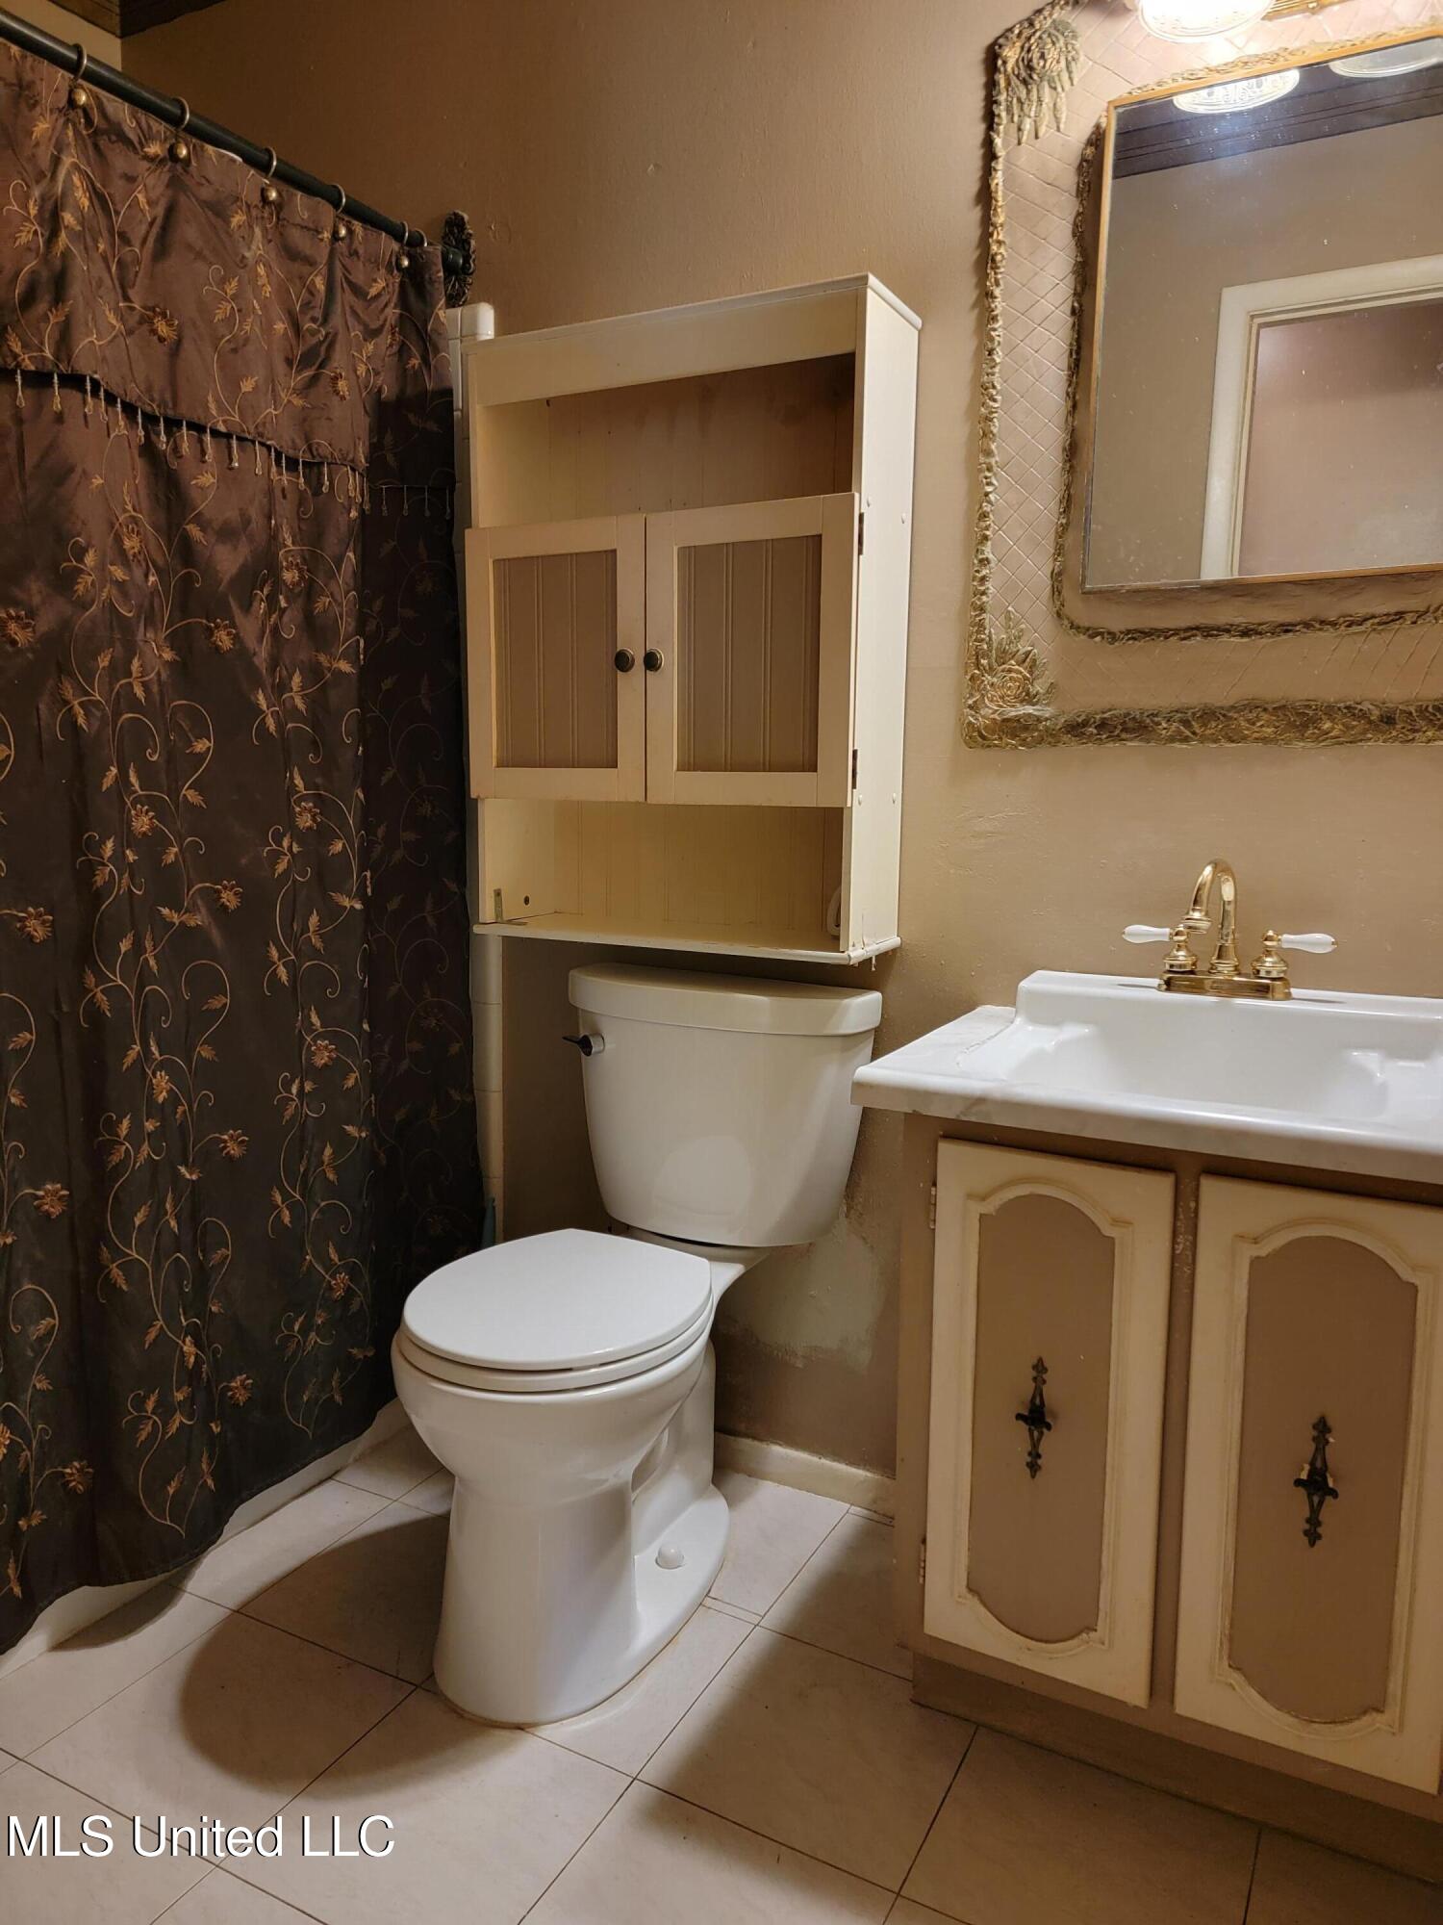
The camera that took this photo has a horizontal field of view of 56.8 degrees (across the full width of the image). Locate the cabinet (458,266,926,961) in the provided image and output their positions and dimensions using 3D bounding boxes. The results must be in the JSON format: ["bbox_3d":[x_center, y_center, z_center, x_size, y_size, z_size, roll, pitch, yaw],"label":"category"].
[{"bbox_3d":[-0.060,-0.447,1.870,0.612,0.833,0.210,5,9,28],"label":"cabinet"}]

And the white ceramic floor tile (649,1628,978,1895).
[{"bbox_3d":[0.112,0.898,1.533,0.308,0.009,0.304,5,9,28],"label":"white ceramic floor tile"}]

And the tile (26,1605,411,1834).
[{"bbox_3d":[-0.575,0.889,1.554,0.308,0.009,0.304,5,9,28],"label":"tile"}]

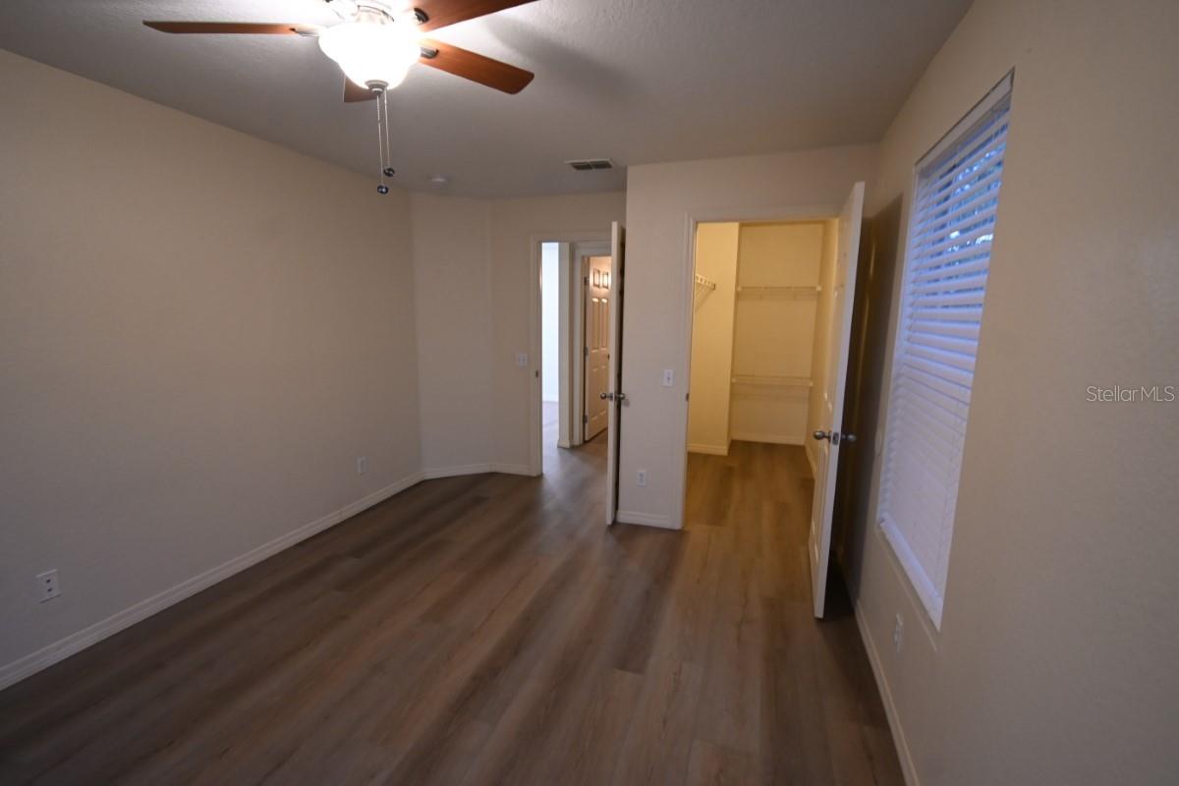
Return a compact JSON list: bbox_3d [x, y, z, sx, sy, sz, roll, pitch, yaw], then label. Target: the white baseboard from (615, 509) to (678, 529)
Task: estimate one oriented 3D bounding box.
[{"bbox_3d":[0.374,0.893,3.438,0.370,0.086,0.015,4,10,19],"label":"white baseboard"}]

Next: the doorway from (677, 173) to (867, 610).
[{"bbox_3d":[0.908,-0.002,2.767,0.918,2.079,0.829,4,10,19],"label":"doorway"}]

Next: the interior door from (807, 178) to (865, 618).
[{"bbox_3d":[1.275,0.040,2.613,0.040,2.037,0.762,4,10,20],"label":"interior door"}]

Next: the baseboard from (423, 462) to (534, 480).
[{"bbox_3d":[-1.012,0.709,4.476,0.949,0.086,0.172,-1,9,-7],"label":"baseboard"}]

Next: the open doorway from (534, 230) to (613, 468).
[{"bbox_3d":[-0.075,-0.269,4.206,0.904,2.121,0.120,4,10,19],"label":"open doorway"}]

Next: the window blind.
[{"bbox_3d":[1.166,-0.101,1.660,0.060,1.480,0.799,4,10,19],"label":"window blind"}]

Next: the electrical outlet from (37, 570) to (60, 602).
[{"bbox_3d":[-2.247,0.806,2.046,0.010,0.116,0.070,4,10,19],"label":"electrical outlet"}]

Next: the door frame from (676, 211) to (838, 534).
[{"bbox_3d":[1.024,-0.074,3.111,0.940,2.112,0.120,4,10,19],"label":"door frame"}]

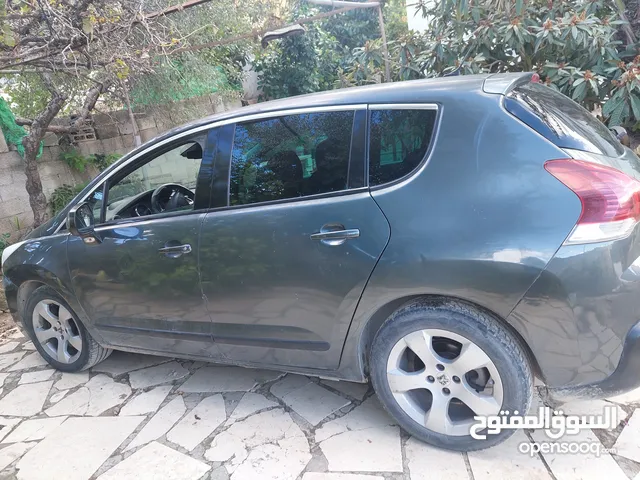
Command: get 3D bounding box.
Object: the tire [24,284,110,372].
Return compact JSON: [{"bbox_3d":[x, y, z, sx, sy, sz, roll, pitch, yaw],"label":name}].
[{"bbox_3d":[-1.764,0.611,3.130,0.650,0.650,0.230,-2,14,26],"label":"tire"}]

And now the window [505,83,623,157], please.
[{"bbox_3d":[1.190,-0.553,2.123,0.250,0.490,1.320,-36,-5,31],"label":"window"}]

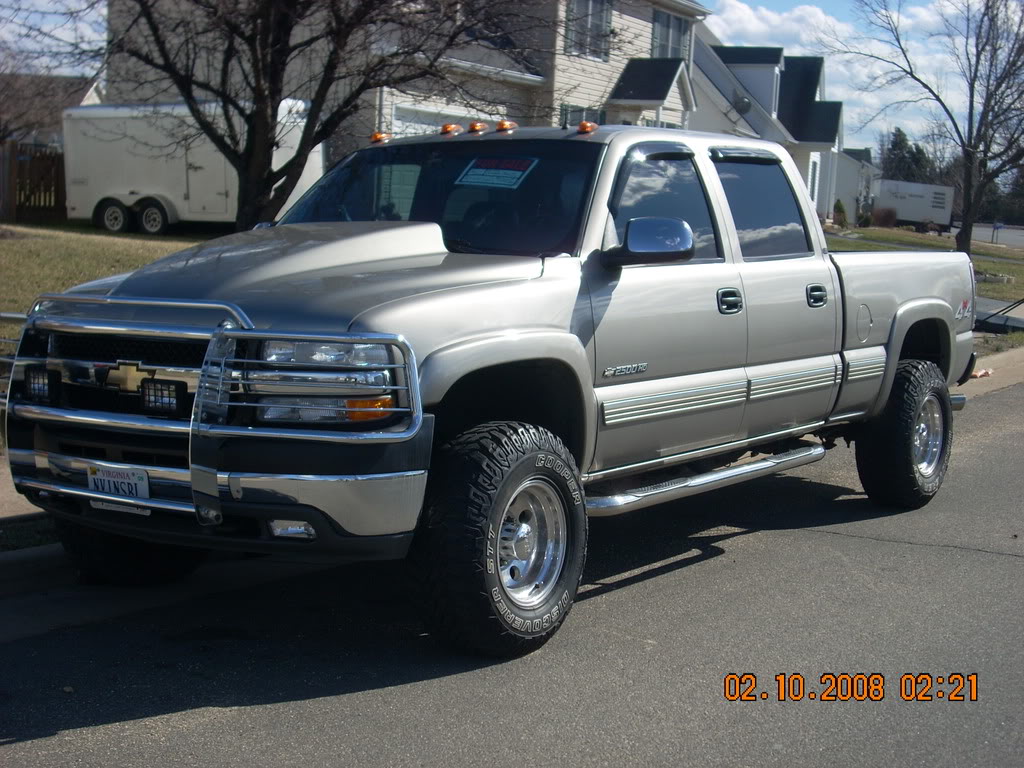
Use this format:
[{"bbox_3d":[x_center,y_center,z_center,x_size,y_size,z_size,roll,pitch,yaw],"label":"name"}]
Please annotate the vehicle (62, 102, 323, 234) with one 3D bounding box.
[{"bbox_3d":[-5.357,-3.680,27.710,4.600,2.280,2.050,4,9,26],"label":"vehicle"}]

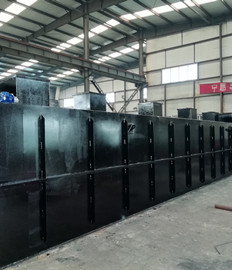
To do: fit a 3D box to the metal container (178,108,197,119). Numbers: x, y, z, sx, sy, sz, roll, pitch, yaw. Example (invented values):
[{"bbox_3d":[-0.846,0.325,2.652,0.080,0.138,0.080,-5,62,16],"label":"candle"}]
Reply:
[{"bbox_3d":[3.010,-0.800,11.380,0.570,0.540,0.570,0,1,40],"label":"metal container"}]

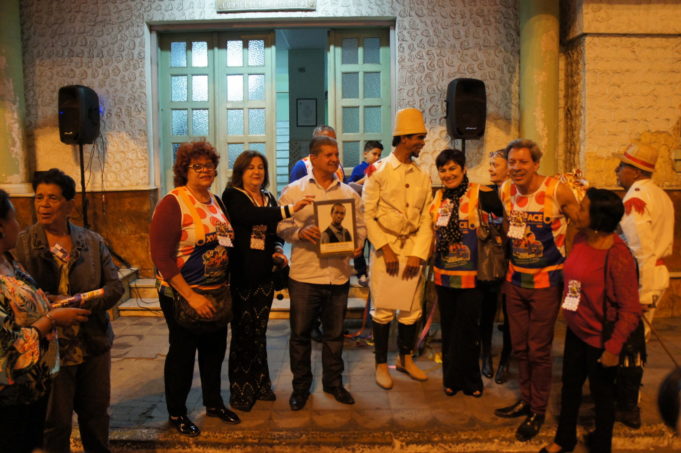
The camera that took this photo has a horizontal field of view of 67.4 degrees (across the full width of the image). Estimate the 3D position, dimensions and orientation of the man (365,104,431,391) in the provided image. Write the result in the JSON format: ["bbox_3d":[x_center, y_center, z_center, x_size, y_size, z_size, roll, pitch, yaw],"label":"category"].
[{"bbox_3d":[0.412,0.137,3.689,0.520,1.977,0.380,-1,2,-6],"label":"man"}]

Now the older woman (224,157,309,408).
[{"bbox_3d":[-0.520,0.332,3.305,0.520,1.639,0.400,-2,2,-27],"label":"older woman"}]

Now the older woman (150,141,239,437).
[{"bbox_3d":[-0.857,0.337,2.990,0.500,1.660,0.380,-2,3,-38],"label":"older woman"}]

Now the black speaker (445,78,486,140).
[{"bbox_3d":[1.433,-1.341,5.850,0.400,0.660,0.340,-1,2,-11],"label":"black speaker"}]

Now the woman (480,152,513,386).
[{"bbox_3d":[1.148,0.272,3.756,0.480,1.684,0.340,0,2,25],"label":"woman"}]

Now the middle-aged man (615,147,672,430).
[{"bbox_3d":[1.801,0.323,3.000,0.380,1.624,0.480,0,2,28],"label":"middle-aged man"}]

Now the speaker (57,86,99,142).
[{"bbox_3d":[-3.043,-1.311,5.950,0.400,0.660,0.340,0,2,25],"label":"speaker"}]

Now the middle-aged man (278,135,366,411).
[{"bbox_3d":[-0.141,0.282,3.291,0.530,1.729,0.420,-1,2,-15],"label":"middle-aged man"}]

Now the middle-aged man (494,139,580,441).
[{"bbox_3d":[1.162,0.316,2.989,0.520,1.653,0.380,0,2,27],"label":"middle-aged man"}]

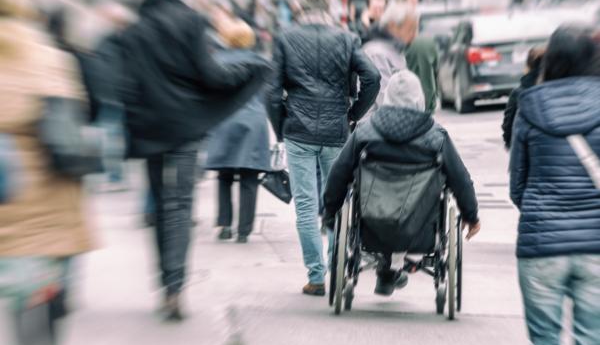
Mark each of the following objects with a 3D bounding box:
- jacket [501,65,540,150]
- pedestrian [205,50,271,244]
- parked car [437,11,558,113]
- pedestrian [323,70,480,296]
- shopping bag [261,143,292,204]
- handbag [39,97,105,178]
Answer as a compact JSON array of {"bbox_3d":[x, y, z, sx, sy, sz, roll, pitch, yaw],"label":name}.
[{"bbox_3d":[1.433,-0.393,23.500,0.440,0.540,0.300,0,2,0],"label":"jacket"},{"bbox_3d":[-0.425,-0.295,26.900,0.540,1.580,0.380,0,2,0],"label":"pedestrian"},{"bbox_3d":[3.290,-1.720,61.500,1.830,1.500,4.650,0,2,-4],"label":"parked car"},{"bbox_3d":[0.533,0.056,20.300,0.800,1.210,0.850,0,2,0],"label":"pedestrian"},{"bbox_3d":[-0.156,0.014,26.500,0.250,0.400,0.130,0,2,0],"label":"shopping bag"},{"bbox_3d":[-0.895,-0.137,15.000,0.280,0.310,0.150,-1,3,-20],"label":"handbag"}]

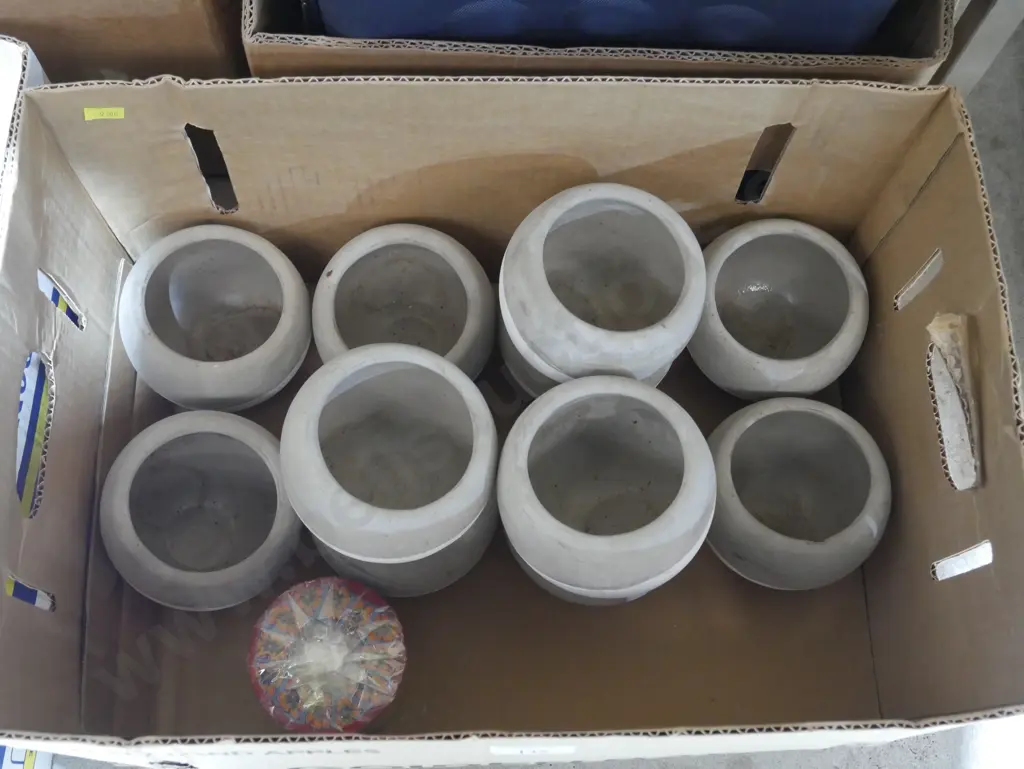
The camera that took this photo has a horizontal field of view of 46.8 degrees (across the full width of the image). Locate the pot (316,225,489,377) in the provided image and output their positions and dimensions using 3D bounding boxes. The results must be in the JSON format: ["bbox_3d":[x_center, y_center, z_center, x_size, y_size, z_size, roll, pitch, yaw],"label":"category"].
[{"bbox_3d":[-0.071,-0.037,0.776,0.117,0.080,0.117,1,74,-2],"label":"pot"}]

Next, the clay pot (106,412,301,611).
[{"bbox_3d":[-0.186,0.081,0.721,0.117,0.080,0.117,4,70,-10],"label":"clay pot"}]

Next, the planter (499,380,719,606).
[{"bbox_3d":[0.053,0.067,0.693,0.118,0.154,0.121,1,72,-2],"label":"planter"}]

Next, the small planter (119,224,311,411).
[{"bbox_3d":[-0.188,-0.038,0.768,0.117,0.080,0.117,2,69,-7],"label":"small planter"}]

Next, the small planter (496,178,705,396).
[{"bbox_3d":[0.051,-0.046,0.738,0.118,0.149,0.118,1,71,-2],"label":"small planter"}]

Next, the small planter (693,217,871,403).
[{"bbox_3d":[0.170,-0.044,0.781,0.117,0.080,0.117,0,74,1],"label":"small planter"}]

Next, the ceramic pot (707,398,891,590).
[{"bbox_3d":[0.173,0.070,0.746,0.117,0.080,0.117,0,66,0],"label":"ceramic pot"}]

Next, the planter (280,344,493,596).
[{"bbox_3d":[-0.067,0.055,0.695,0.121,0.154,0.125,0,67,-1],"label":"planter"}]

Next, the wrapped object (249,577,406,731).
[{"bbox_3d":[-0.109,0.160,0.699,0.090,0.080,0.090,1,70,-2],"label":"wrapped object"}]

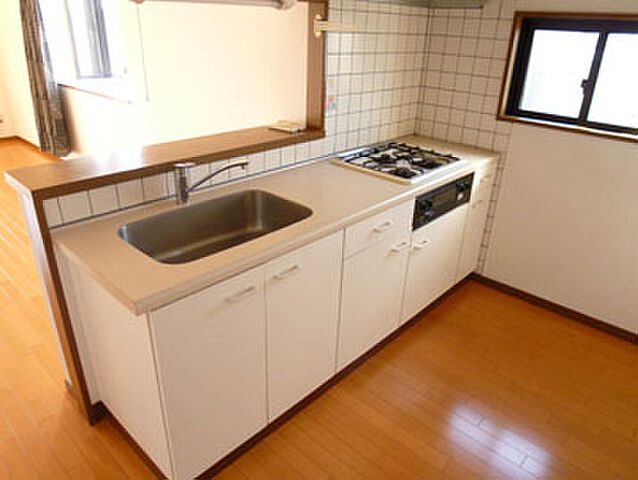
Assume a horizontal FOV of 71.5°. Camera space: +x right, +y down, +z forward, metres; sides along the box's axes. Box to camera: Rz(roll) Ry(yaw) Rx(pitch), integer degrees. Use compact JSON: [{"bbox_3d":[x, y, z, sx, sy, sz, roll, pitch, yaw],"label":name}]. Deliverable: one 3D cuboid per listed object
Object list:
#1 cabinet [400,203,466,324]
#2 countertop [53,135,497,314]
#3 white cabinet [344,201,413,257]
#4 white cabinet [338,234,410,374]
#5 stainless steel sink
[{"bbox_3d":[0.460,0.042,2.604,0.520,0.550,0.603,24,34,37],"label":"cabinet"},{"bbox_3d":[0.083,-0.252,2.043,0.592,0.043,2.217,24,34,37],"label":"countertop"},{"bbox_3d":[0.091,-0.148,2.063,0.520,0.139,0.508,24,34,37],"label":"white cabinet"},{"bbox_3d":[0.077,0.184,2.226,0.520,0.601,0.508,24,34,37],"label":"white cabinet"},{"bbox_3d":[-0.358,0.009,1.631,0.373,0.178,0.613,24,34,37],"label":"stainless steel sink"}]

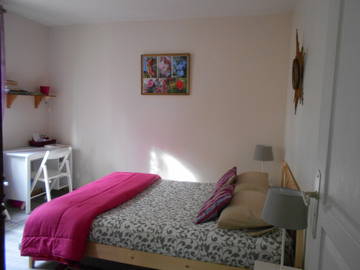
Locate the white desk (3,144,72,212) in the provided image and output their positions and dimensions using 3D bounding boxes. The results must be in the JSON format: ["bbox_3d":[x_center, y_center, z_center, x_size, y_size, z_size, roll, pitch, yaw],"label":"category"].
[{"bbox_3d":[-1.975,0.557,3.720,0.534,0.705,0.821,3,6,15],"label":"white desk"}]

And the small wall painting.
[{"bbox_3d":[-0.205,-0.833,3.739,0.716,0.554,0.025,3,6,15],"label":"small wall painting"}]

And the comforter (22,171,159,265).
[{"bbox_3d":[-0.750,0.713,2.743,0.695,0.403,1.481,3,6,15],"label":"comforter"}]

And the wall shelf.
[{"bbox_3d":[-2.098,-0.472,3.757,0.192,0.207,0.816,3,6,15],"label":"wall shelf"}]

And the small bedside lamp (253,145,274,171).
[{"bbox_3d":[1.002,0.358,3.216,0.222,0.423,0.222,3,6,15],"label":"small bedside lamp"}]

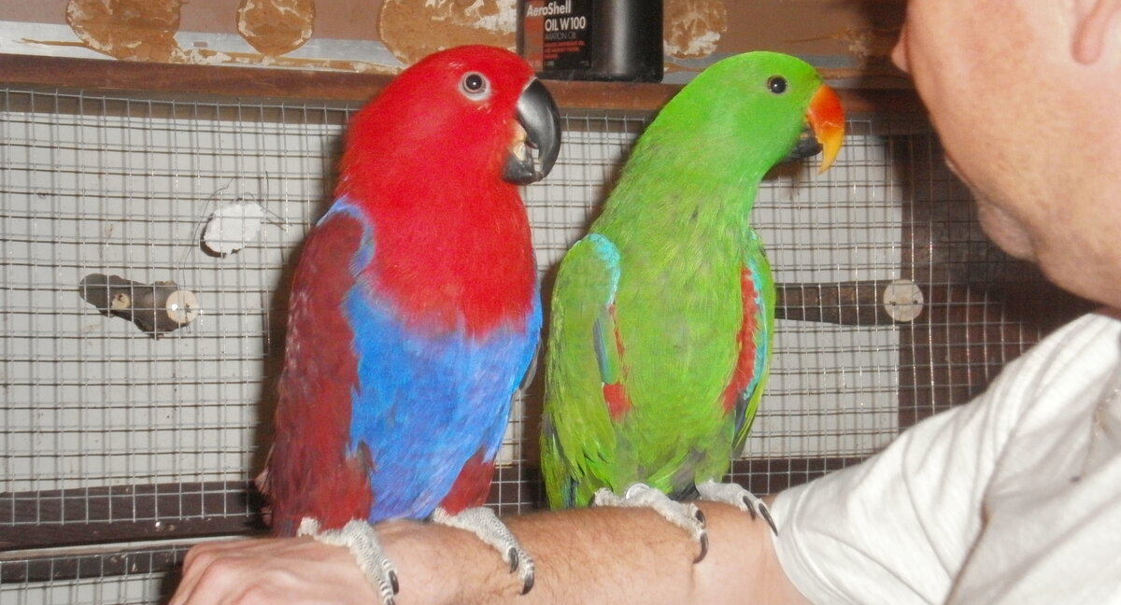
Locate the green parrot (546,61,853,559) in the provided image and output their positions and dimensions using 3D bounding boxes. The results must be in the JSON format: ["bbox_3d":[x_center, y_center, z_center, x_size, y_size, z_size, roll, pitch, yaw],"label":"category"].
[{"bbox_3d":[0.064,0.019,1.230,0.140,0.300,0.160,1,-2,-32],"label":"green parrot"}]

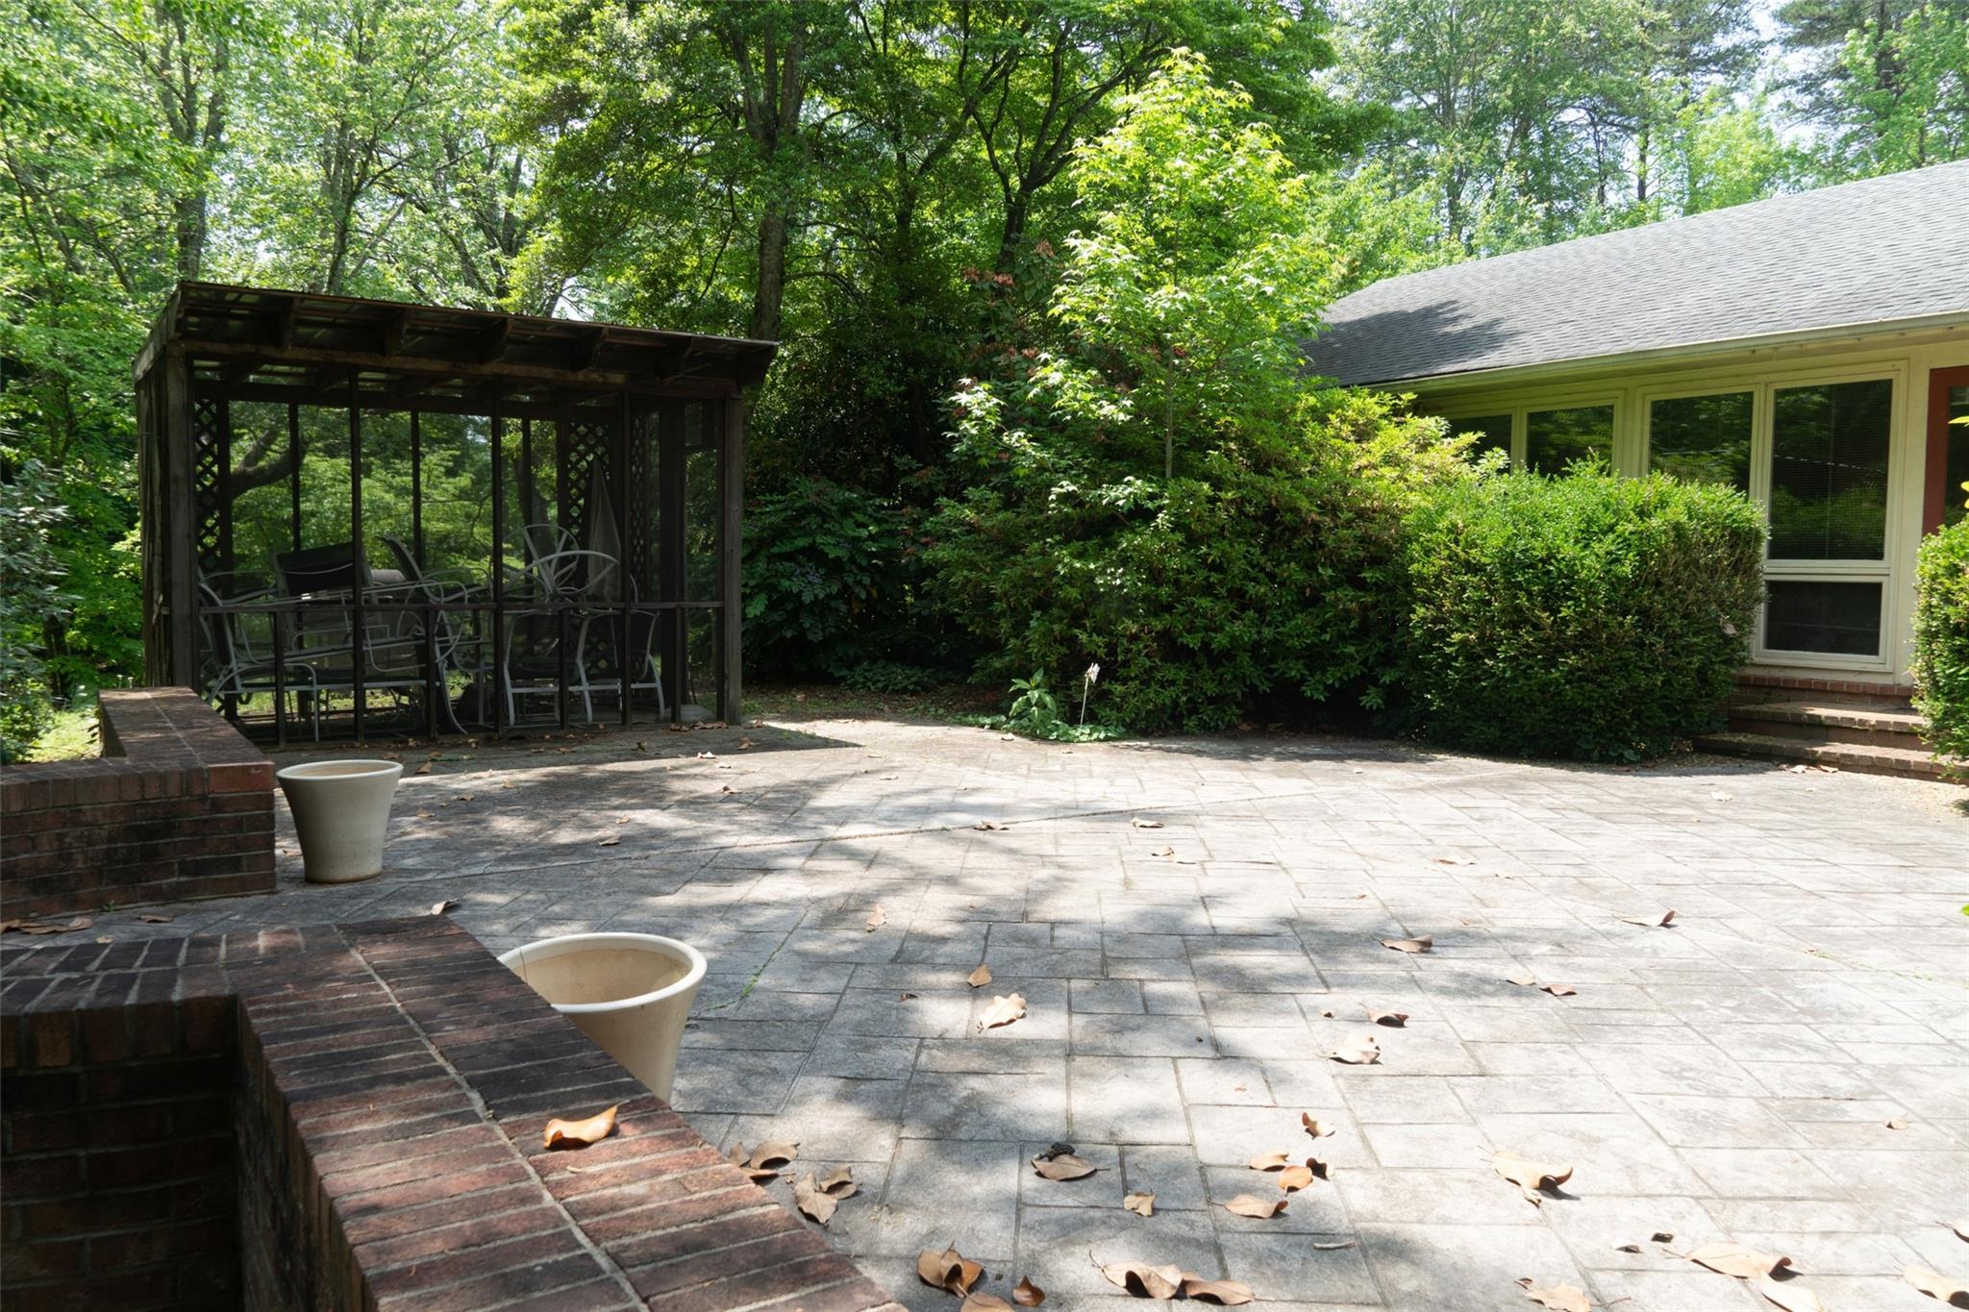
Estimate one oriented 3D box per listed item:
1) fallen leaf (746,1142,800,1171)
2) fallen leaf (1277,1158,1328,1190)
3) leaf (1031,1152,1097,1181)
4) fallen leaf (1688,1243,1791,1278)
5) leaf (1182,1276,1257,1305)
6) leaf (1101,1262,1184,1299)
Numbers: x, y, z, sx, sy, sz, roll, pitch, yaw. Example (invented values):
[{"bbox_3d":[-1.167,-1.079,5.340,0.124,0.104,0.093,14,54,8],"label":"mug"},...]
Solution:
[{"bbox_3d":[-0.404,0.955,2.819,0.100,0.045,0.053,0,4,-5],"label":"fallen leaf"},{"bbox_3d":[0.624,1.018,2.898,0.100,0.034,0.072,-1,5,-10],"label":"fallen leaf"},{"bbox_3d":[0.159,1.018,2.942,0.136,0.026,0.078,1,5,12],"label":"leaf"},{"bbox_3d":[1.239,0.993,2.425,0.152,0.035,0.070,1,4,18],"label":"fallen leaf"},{"bbox_3d":[0.369,0.999,2.326,0.115,0.035,0.049,1,4,12],"label":"leaf"},{"bbox_3d":[0.266,1.053,2.491,0.142,0.040,0.060,1,5,6],"label":"leaf"}]

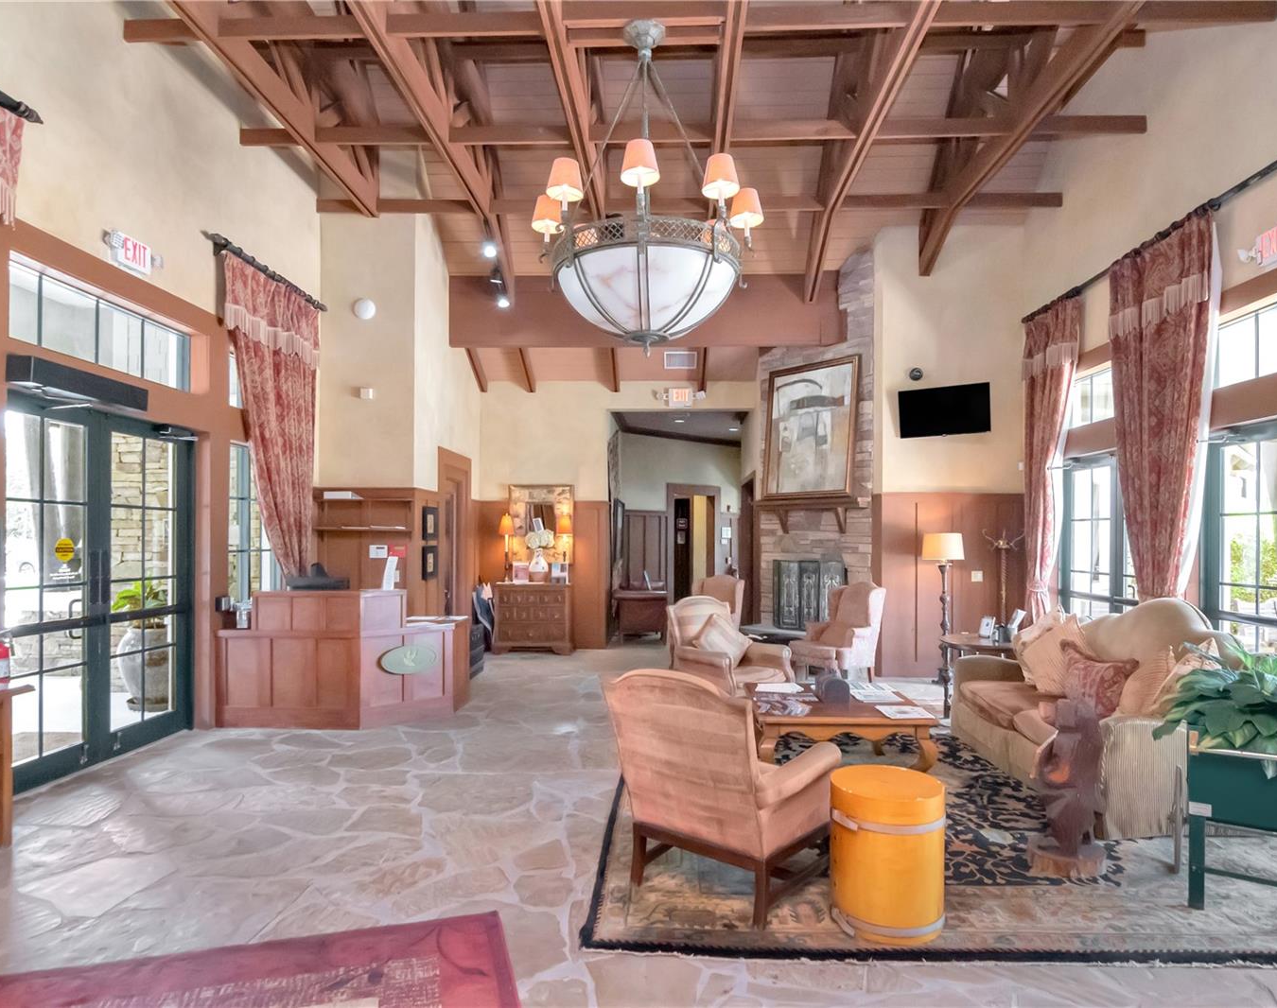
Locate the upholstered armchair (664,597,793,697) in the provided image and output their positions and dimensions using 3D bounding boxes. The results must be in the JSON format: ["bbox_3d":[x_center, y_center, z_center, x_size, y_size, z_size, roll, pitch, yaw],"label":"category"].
[{"bbox_3d":[0.800,1.350,5.850,0.780,1.020,0.820,1,-2,-39],"label":"upholstered armchair"}]

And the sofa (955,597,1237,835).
[{"bbox_3d":[2.842,1.186,4.332,0.927,1.125,1.824,0,-2,2],"label":"sofa"}]

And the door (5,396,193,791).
[{"bbox_3d":[-3.745,0.583,4.740,0.100,2.430,1.620,0,-2,3],"label":"door"}]

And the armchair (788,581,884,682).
[{"bbox_3d":[2.082,1.369,7.144,0.790,1.056,0.745,2,-3,-34],"label":"armchair"}]

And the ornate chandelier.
[{"bbox_3d":[0.046,-2.111,4.499,1.550,2.174,1.550,0,-2,0],"label":"ornate chandelier"}]

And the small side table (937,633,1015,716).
[{"bbox_3d":[3.070,1.530,5.950,0.820,0.670,0.820,0,-2,3],"label":"small side table"}]

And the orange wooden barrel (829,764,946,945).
[{"bbox_3d":[1.037,1.434,2.810,0.450,0.555,0.450,0,-2,3],"label":"orange wooden barrel"}]

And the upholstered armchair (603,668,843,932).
[{"bbox_3d":[0.430,1.200,3.086,0.760,0.965,0.775,-2,-3,36],"label":"upholstered armchair"}]

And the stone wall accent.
[{"bbox_3d":[2.265,-0.517,8.360,0.638,4.773,1.642,2,-3,-42],"label":"stone wall accent"}]

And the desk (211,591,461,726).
[{"bbox_3d":[-2.540,1.300,5.970,1.870,1.120,0.950,0,-2,3],"label":"desk"}]

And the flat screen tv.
[{"bbox_3d":[3.267,-0.989,7.180,0.900,0.515,0.070,-1,5,28],"label":"flat screen tv"}]

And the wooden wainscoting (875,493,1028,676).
[{"bbox_3d":[3.450,0.900,7.460,1.700,2.080,0.080,0,-2,3],"label":"wooden wainscoting"}]

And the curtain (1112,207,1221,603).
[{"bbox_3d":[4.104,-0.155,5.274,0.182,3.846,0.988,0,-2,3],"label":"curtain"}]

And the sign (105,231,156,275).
[{"bbox_3d":[-3.481,-1.732,4.621,0.106,0.198,0.471,0,-2,3],"label":"sign"}]

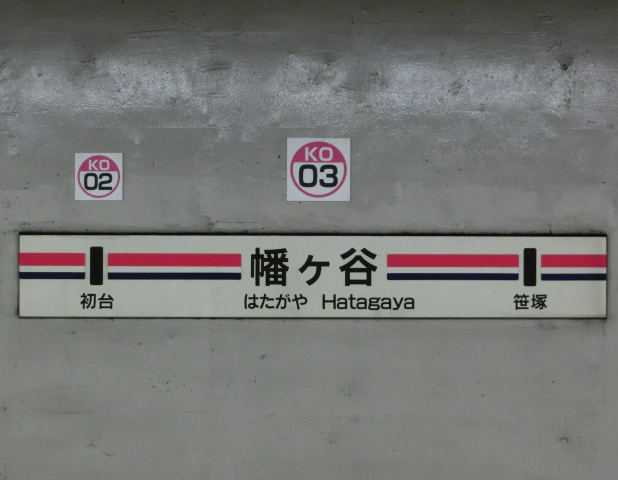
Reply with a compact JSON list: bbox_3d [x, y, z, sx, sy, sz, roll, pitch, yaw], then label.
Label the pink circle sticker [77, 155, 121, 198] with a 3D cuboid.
[{"bbox_3d":[-0.856,-0.259,5.287,0.180,0.180,0.004,0,0,-2],"label":"pink circle sticker"}]

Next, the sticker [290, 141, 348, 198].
[{"bbox_3d":[0.039,-0.290,5.316,0.238,0.238,0.004,0,0,-2],"label":"sticker"}]

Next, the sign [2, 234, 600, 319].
[{"bbox_3d":[0.016,0.149,5.301,2.404,0.340,0.030,0,0,-2],"label":"sign"}]

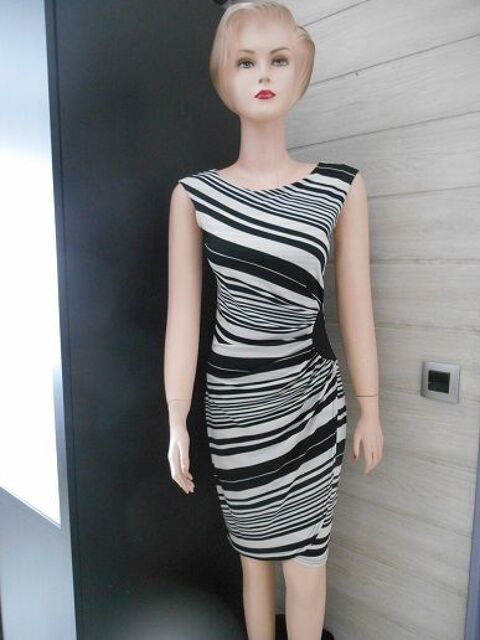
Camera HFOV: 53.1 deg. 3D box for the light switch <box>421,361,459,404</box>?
[{"bbox_3d":[0.449,0.138,1.077,0.082,0.083,0.012,5,8,40],"label":"light switch"}]

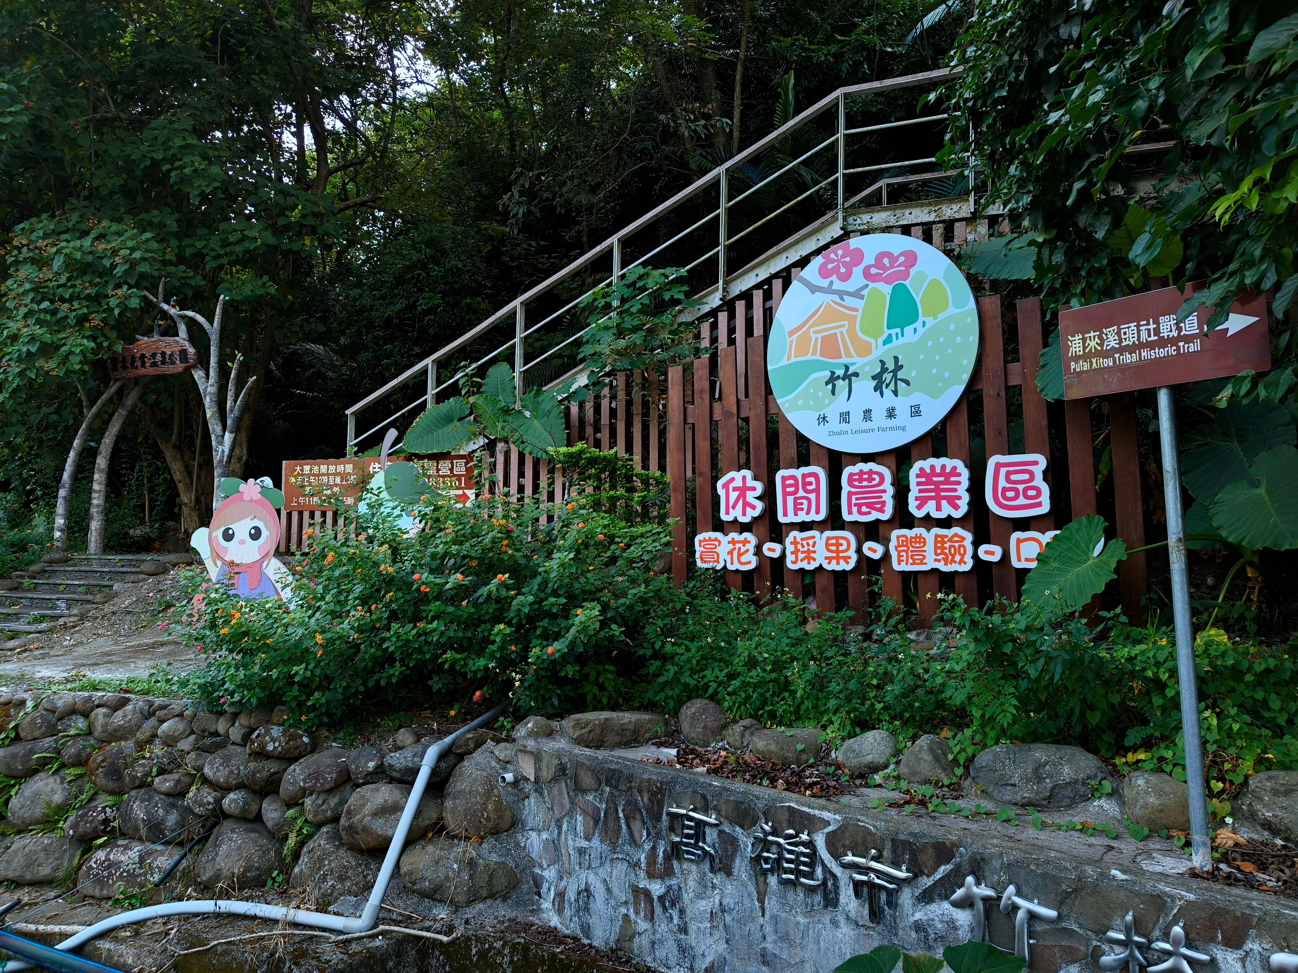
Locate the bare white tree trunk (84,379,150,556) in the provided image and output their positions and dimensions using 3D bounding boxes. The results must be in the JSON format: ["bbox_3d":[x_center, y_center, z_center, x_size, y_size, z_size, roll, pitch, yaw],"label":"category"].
[{"bbox_3d":[-6.572,-0.251,11.120,0.700,2.166,0.350,-2,-8,18],"label":"bare white tree trunk"}]

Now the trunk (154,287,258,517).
[{"bbox_3d":[-5.341,-0.789,10.785,1.150,3.189,0.600,-2,-8,18],"label":"trunk"}]

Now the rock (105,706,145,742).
[{"bbox_3d":[-3.662,1.659,6.292,0.270,0.256,0.240,-1,-7,9],"label":"rock"}]

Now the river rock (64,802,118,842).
[{"bbox_3d":[-3.535,2.122,5.701,0.320,0.241,0.236,-1,-5,12],"label":"river rock"}]

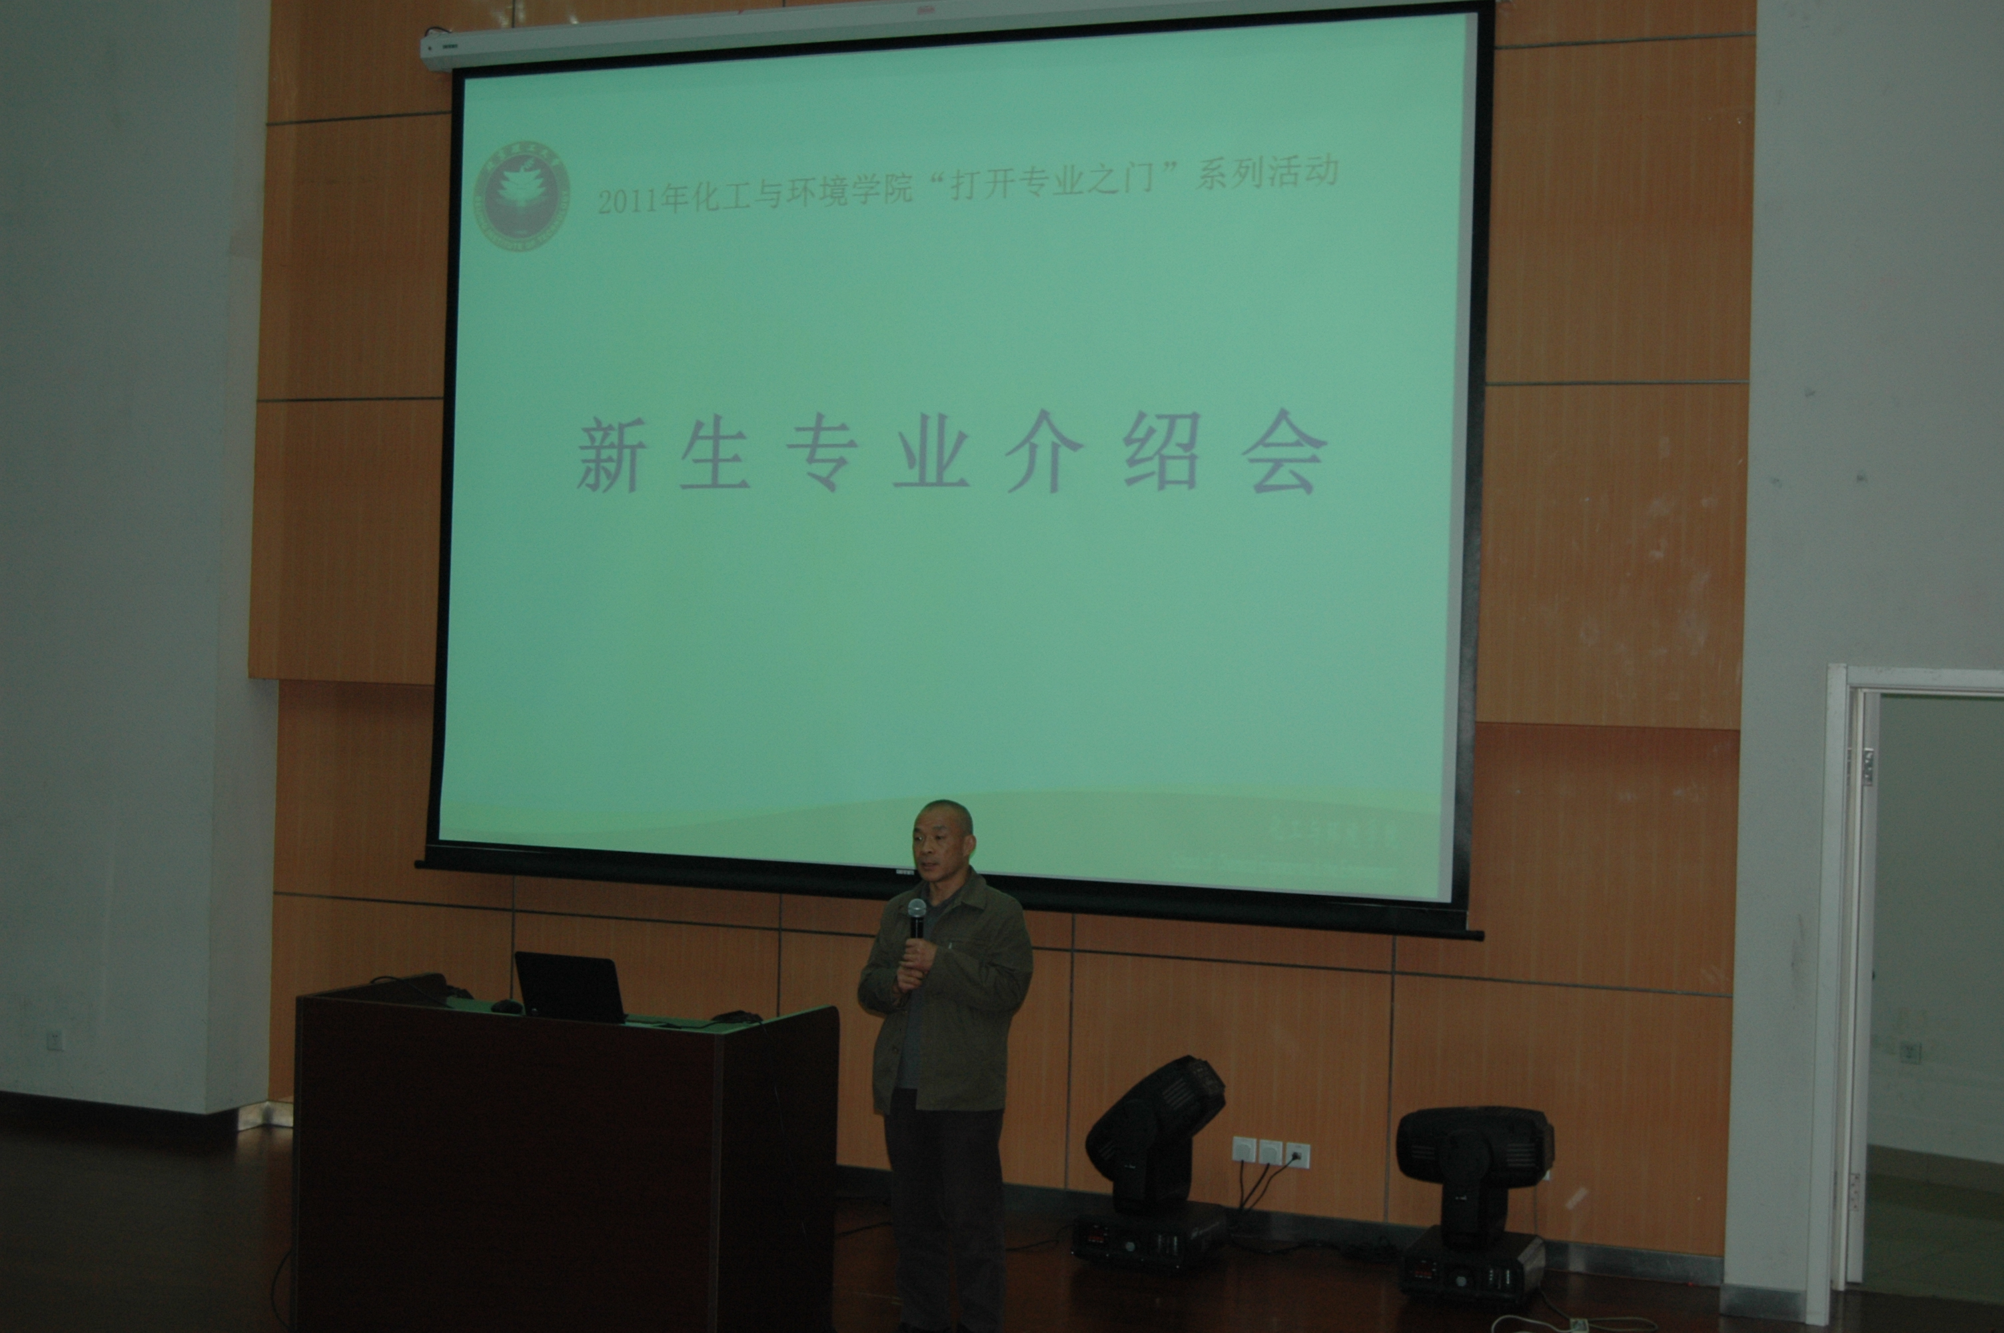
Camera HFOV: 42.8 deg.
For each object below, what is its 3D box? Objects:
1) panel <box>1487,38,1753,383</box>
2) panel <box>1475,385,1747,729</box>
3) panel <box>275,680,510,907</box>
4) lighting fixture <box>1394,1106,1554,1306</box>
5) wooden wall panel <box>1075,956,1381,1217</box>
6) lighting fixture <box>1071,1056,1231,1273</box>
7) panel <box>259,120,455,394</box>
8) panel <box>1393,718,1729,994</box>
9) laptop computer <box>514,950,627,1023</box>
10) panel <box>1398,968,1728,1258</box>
[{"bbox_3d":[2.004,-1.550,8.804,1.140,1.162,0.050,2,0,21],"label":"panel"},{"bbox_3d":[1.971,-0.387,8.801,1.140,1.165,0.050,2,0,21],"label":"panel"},{"bbox_3d":[-2.529,0.532,10.725,1.181,0.913,0.050,2,0,21],"label":"panel"},{"bbox_3d":[1.561,1.777,8.506,0.500,0.640,0.430,2,0,16],"label":"lighting fixture"},{"bbox_3d":[0.832,1.533,9.429,1.216,0.895,0.050,2,0,21],"label":"wooden wall panel"},{"bbox_3d":[0.524,1.714,8.886,0.470,0.710,0.420,2,0,25],"label":"lighting fixture"},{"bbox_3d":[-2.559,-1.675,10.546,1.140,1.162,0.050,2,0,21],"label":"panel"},{"bbox_3d":[1.986,0.657,9.001,1.201,0.916,0.050,2,0,21],"label":"panel"},{"bbox_3d":[-1.245,0.979,7.655,0.340,0.252,0.280,2,0,21],"label":"laptop computer"},{"bbox_3d":[1.961,1.564,8.998,1.201,0.895,0.050,2,0,21],"label":"panel"}]

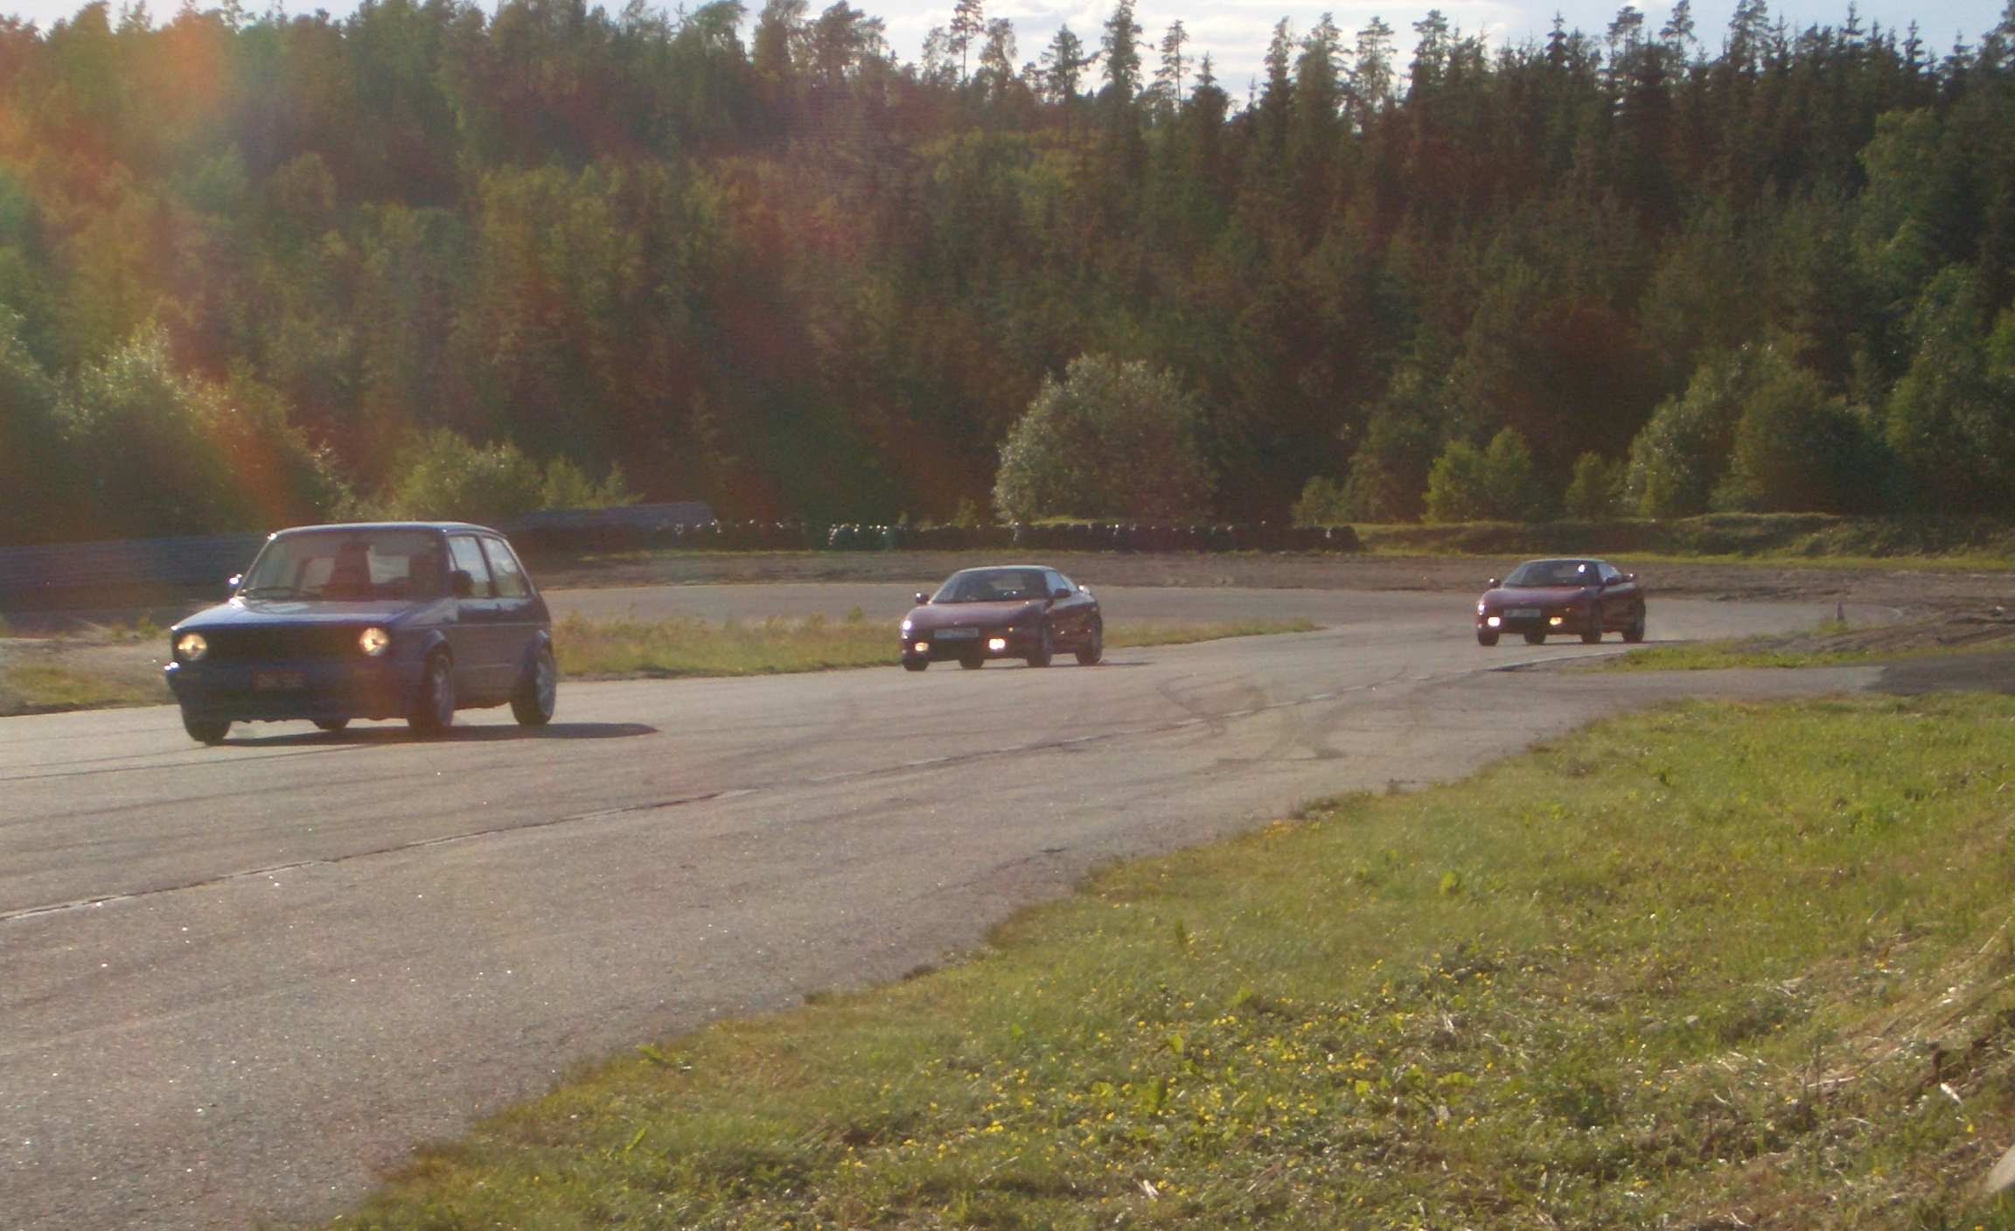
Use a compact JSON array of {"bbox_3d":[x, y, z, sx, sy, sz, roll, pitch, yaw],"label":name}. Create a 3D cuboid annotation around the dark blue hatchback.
[{"bbox_3d":[-4.135,0.094,33.327,1.630,1.370,3.800,-1,0,10],"label":"dark blue hatchback"}]

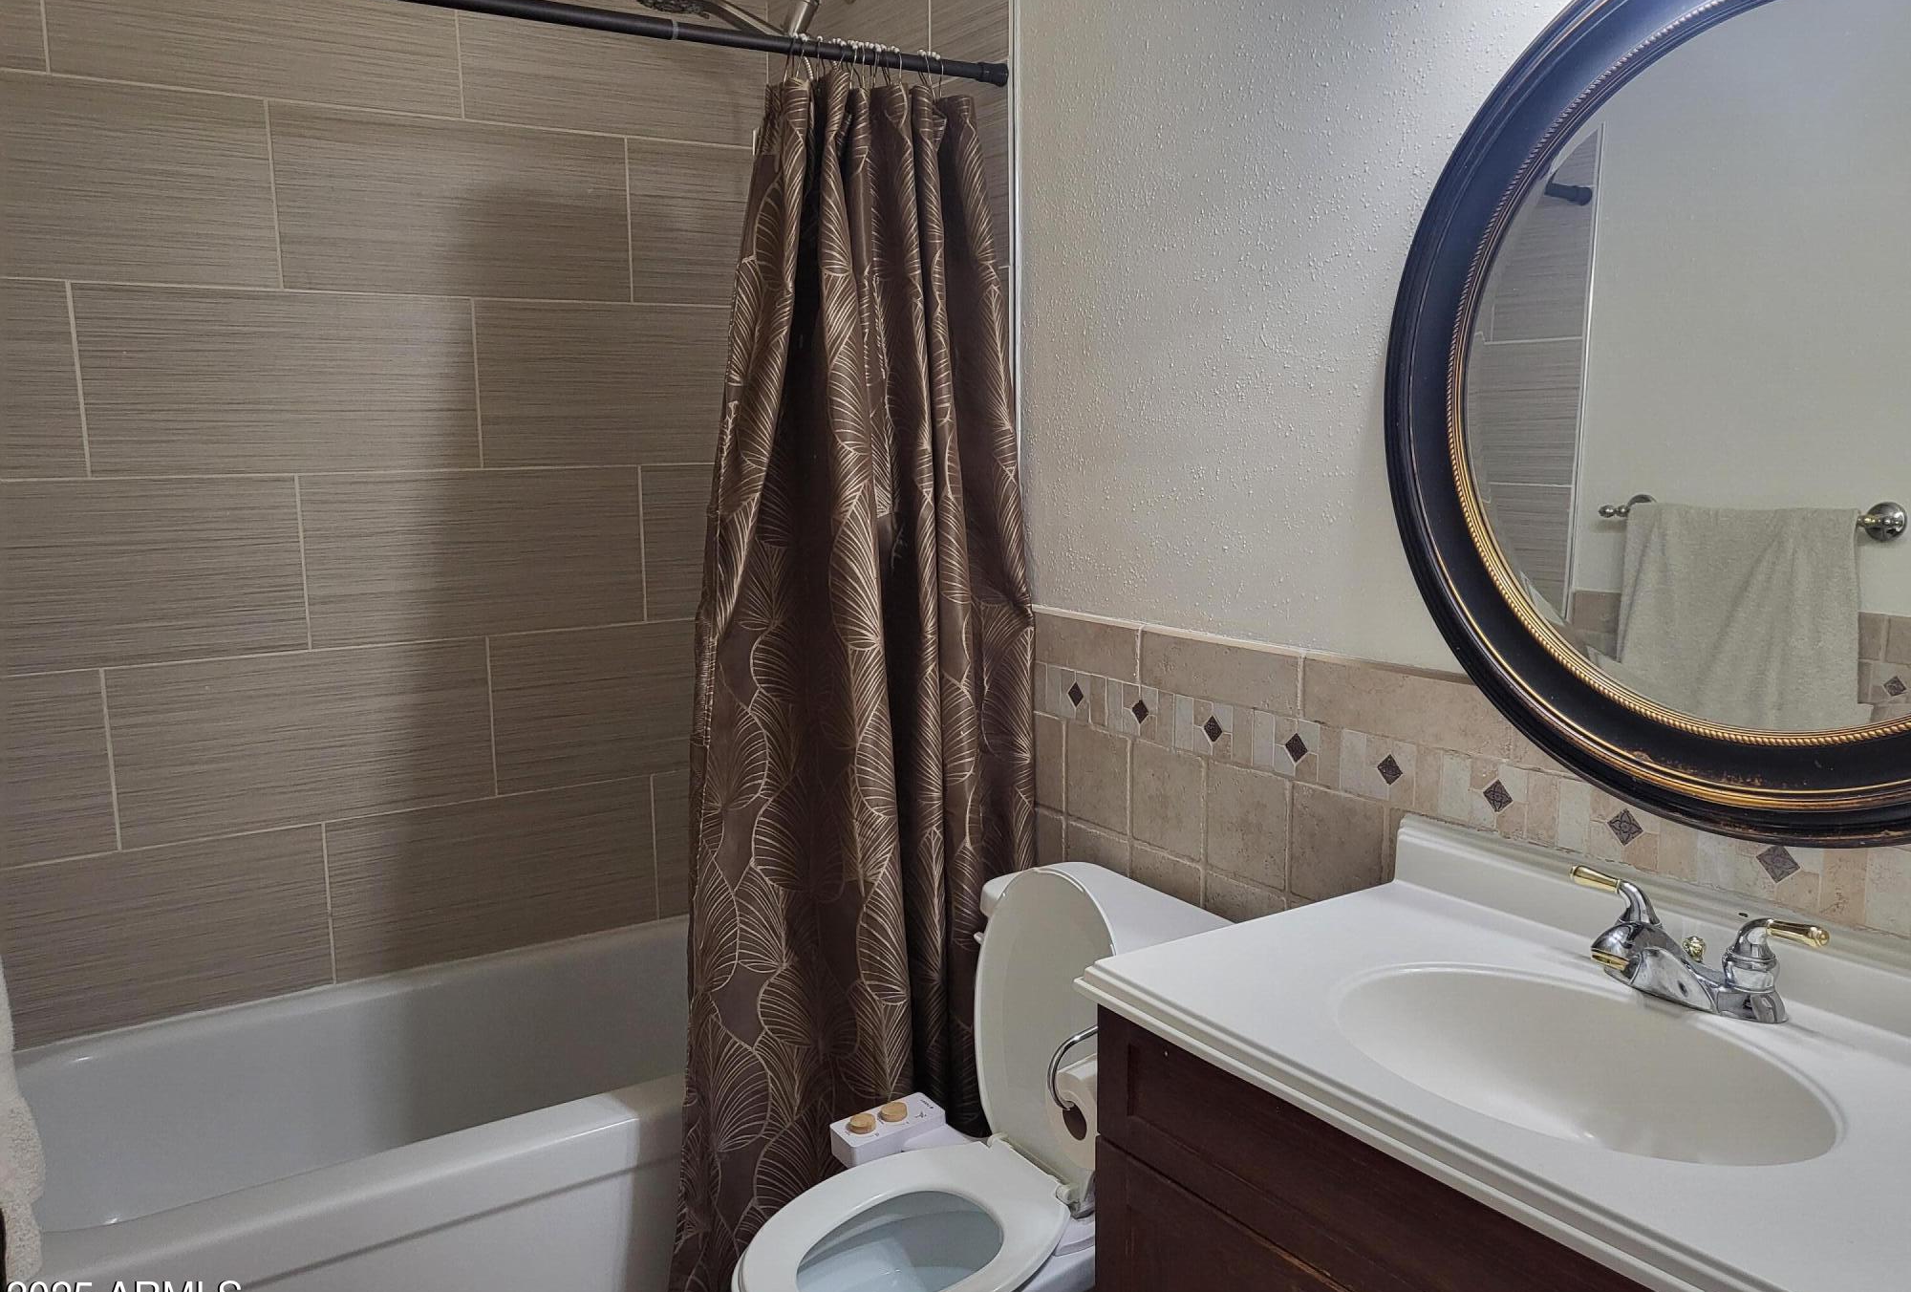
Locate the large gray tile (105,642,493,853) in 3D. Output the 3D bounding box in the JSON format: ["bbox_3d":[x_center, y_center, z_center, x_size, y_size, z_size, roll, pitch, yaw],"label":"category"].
[{"bbox_3d":[-1.118,0.160,2.503,0.609,0.301,0.010,-6,10,-33],"label":"large gray tile"}]

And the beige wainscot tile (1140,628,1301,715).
[{"bbox_3d":[0.350,0.033,1.921,0.010,0.084,0.301,-6,10,-33],"label":"beige wainscot tile"}]

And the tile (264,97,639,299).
[{"bbox_3d":[-0.868,-0.769,2.531,0.607,0.300,0.010,-6,10,-33],"label":"tile"}]

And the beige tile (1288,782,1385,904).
[{"bbox_3d":[0.470,0.255,1.762,0.010,0.150,0.147,-6,10,-33],"label":"beige tile"}]

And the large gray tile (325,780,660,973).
[{"bbox_3d":[-0.855,0.428,2.708,0.607,0.294,0.010,-6,10,-33],"label":"large gray tile"}]

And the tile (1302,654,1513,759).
[{"bbox_3d":[0.515,0.067,1.660,0.010,0.086,0.296,-6,10,-33],"label":"tile"}]

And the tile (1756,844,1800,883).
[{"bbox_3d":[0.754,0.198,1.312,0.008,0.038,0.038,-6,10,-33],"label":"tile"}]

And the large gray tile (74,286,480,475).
[{"bbox_3d":[-1.116,-0.443,2.416,0.609,0.301,0.010,-6,10,-33],"label":"large gray tile"}]

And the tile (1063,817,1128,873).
[{"bbox_3d":[0.217,0.353,2.179,0.010,0.151,0.151,-6,10,-33],"label":"tile"}]

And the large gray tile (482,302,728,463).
[{"bbox_3d":[-0.610,-0.498,2.746,0.598,0.301,0.010,-6,10,-33],"label":"large gray tile"}]

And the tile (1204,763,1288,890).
[{"bbox_3d":[0.387,0.237,1.900,0.010,0.151,0.151,-6,10,-33],"label":"tile"}]

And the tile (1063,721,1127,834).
[{"bbox_3d":[0.215,0.200,2.147,0.010,0.148,0.146,-6,10,-33],"label":"tile"}]

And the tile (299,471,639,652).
[{"bbox_3d":[-0.861,-0.169,2.620,0.607,0.300,0.010,-6,10,-33],"label":"tile"}]

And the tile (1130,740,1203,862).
[{"bbox_3d":[0.301,0.218,2.028,0.010,0.151,0.151,-6,10,-33],"label":"tile"}]

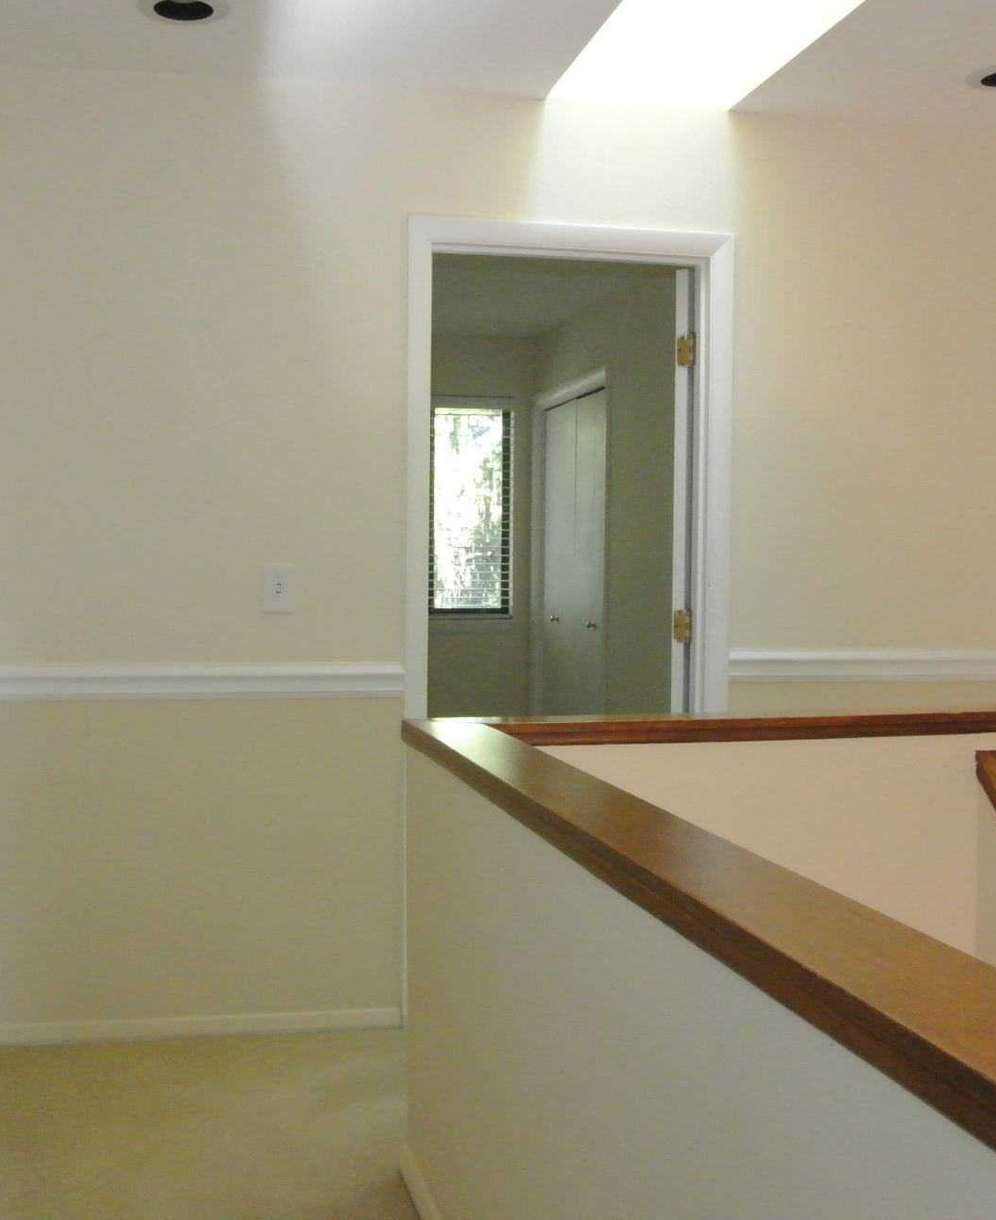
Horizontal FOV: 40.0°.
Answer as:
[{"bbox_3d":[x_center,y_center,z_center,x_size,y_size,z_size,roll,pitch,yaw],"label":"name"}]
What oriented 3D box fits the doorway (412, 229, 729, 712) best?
[{"bbox_3d":[0.183,0.040,3.687,0.880,2.110,0.131,0,2,-10],"label":"doorway"}]

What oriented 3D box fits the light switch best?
[{"bbox_3d":[-0.557,-0.055,3.491,0.076,0.122,0.012,0,2,-10],"label":"light switch"}]

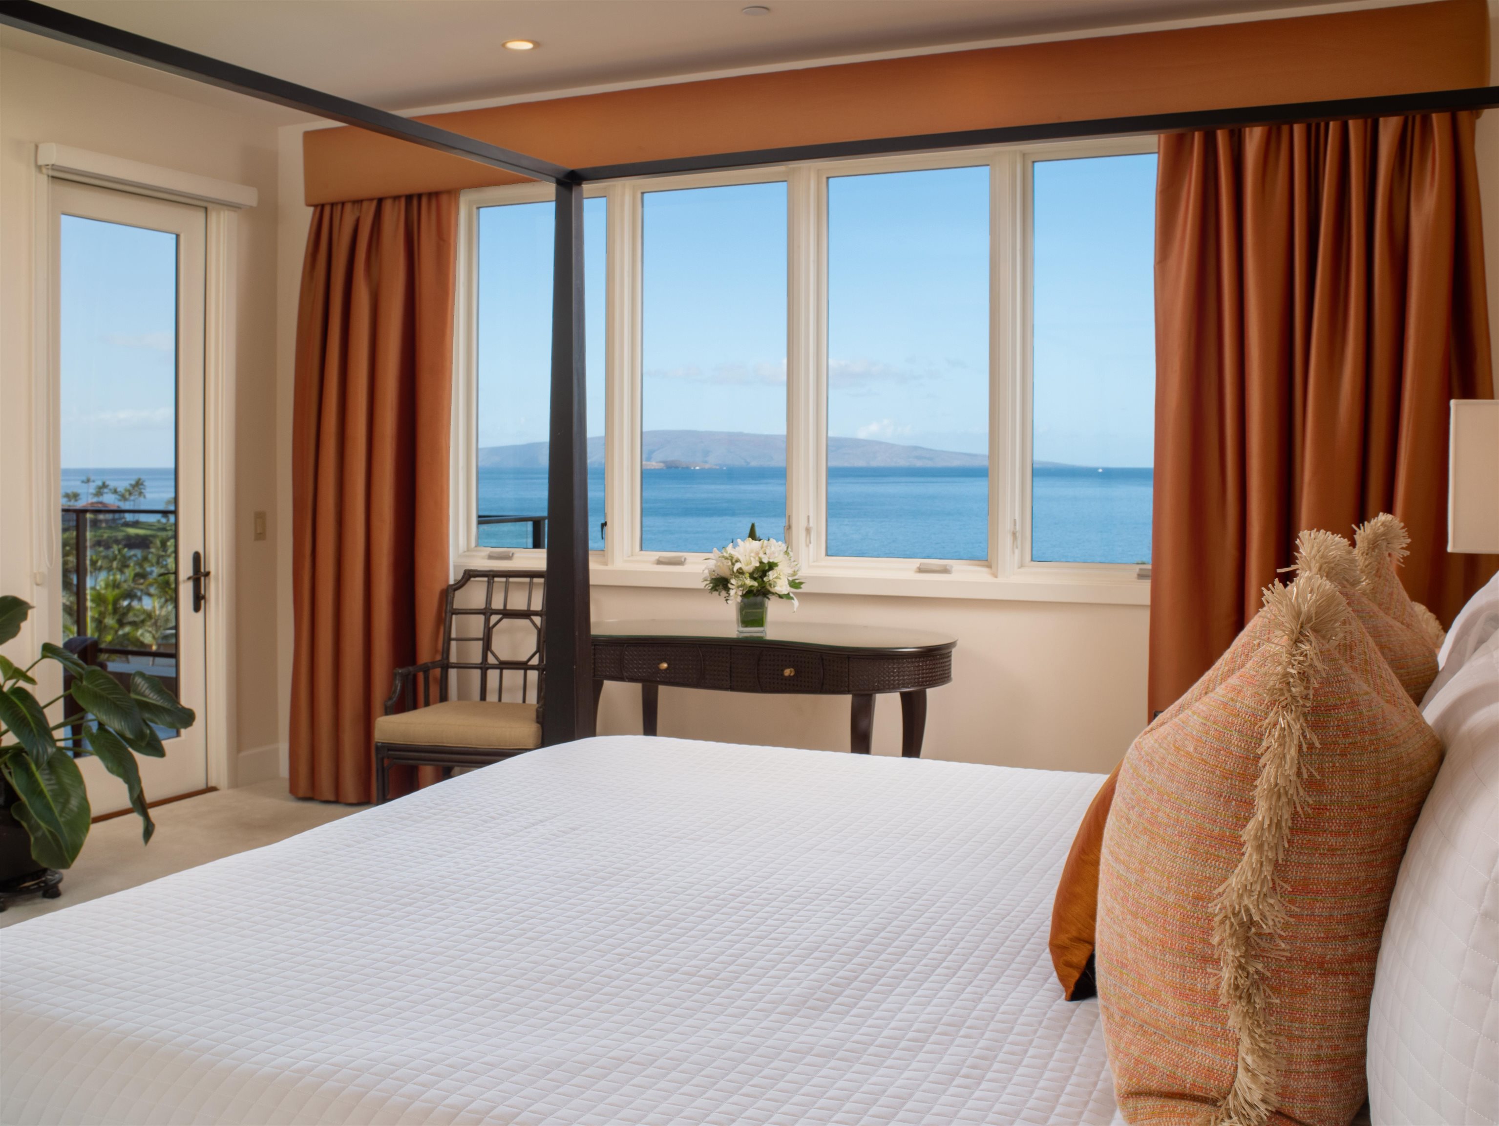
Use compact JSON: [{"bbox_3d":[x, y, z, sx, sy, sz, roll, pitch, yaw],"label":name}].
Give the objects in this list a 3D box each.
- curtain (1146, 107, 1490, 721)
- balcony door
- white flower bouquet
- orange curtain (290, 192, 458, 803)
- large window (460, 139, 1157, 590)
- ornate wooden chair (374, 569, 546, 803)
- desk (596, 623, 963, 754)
[{"bbox_3d":[1.720,-0.173,4.749,0.987,2.397,0.190,1,2,24],"label":"curtain"},{"bbox_3d":[-2.341,-0.238,5.890,0.060,2.315,0.760,1,2,24],"label":"balcony door"},{"bbox_3d":[0.012,0.049,5.211,0.309,0.364,0.284,0,2,0],"label":"white flower bouquet"},{"bbox_3d":[-1.509,-0.265,6.213,0.806,2.397,0.190,1,2,24],"label":"orange curtain"},{"bbox_3d":[0.151,-0.688,5.669,2.911,1.516,0.130,1,2,24],"label":"large window"},{"bbox_3d":[-0.891,0.513,5.453,0.613,0.935,0.620,0,2,14],"label":"ornate wooden chair"},{"bbox_3d":[-0.003,0.610,5.266,1.430,0.765,0.641,1,2,22],"label":"desk"}]

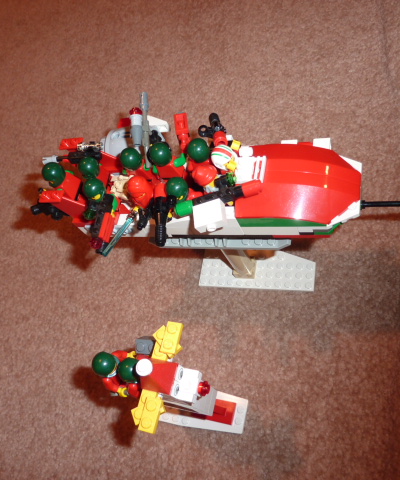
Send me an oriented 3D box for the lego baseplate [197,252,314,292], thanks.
[{"bbox_3d":[0.048,0.018,0.386,0.096,0.005,0.048,0,63,23],"label":"lego baseplate"}]

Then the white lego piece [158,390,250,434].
[{"bbox_3d":[0.000,0.125,0.345,0.072,0.005,0.032,3,64,24],"label":"white lego piece"}]

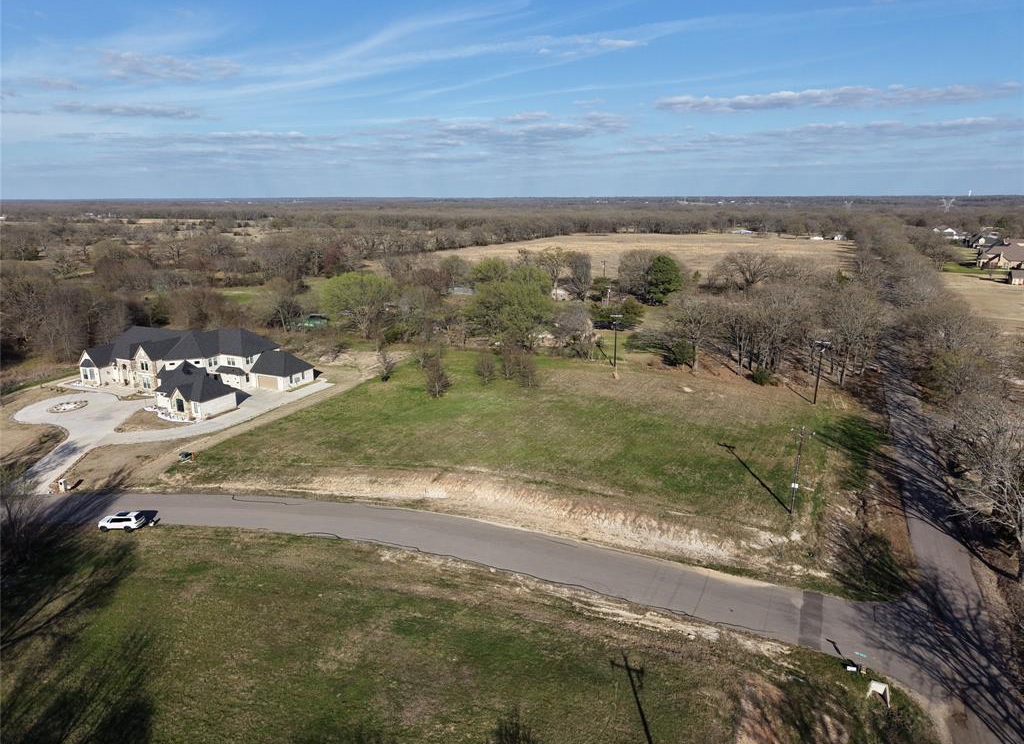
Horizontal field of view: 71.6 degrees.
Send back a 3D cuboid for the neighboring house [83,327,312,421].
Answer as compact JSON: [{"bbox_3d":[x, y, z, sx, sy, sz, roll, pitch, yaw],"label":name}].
[{"bbox_3d":[-69.967,-2.458,153.299,45.655,11.000,33.745,6,15,24],"label":"neighboring house"}]

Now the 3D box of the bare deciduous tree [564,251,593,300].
[{"bbox_3d":[25.563,-36.611,269.270,10.300,18.708,10.300,1,14,6],"label":"bare deciduous tree"}]

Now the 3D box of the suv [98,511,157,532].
[{"bbox_3d":[-46.961,18.063,85.467,4.950,1.790,1.970,0,14,1],"label":"suv"}]

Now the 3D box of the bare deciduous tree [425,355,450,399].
[{"bbox_3d":[-14.686,0.720,139.918,4.970,8.536,4.970,-2,14,-6],"label":"bare deciduous tree"}]

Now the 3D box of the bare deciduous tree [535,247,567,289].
[{"bbox_3d":[15.499,-37.924,271.964,12.633,20.023,12.633,1,14,3],"label":"bare deciduous tree"}]

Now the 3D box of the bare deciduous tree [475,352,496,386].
[{"bbox_3d":[-5.573,-0.882,150.244,4.516,6.639,4.516,-1,14,-2],"label":"bare deciduous tree"}]

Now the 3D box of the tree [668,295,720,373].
[{"bbox_3d":[40.589,-8.498,157.850,11.645,17.512,11.645,4,14,15],"label":"tree"}]

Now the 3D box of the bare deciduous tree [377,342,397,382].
[{"bbox_3d":[-27.160,-2.349,153.197,4.186,8.192,4.186,-3,14,-10],"label":"bare deciduous tree"}]

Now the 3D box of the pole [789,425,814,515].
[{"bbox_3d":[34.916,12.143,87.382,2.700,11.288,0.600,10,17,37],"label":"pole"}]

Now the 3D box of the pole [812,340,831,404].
[{"bbox_3d":[57.647,0.159,133.656,2.700,12.219,0.500,9,17,34],"label":"pole"}]

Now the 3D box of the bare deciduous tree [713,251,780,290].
[{"bbox_3d":[99.445,-43.177,300.201,27.889,16.192,27.889,4,15,18],"label":"bare deciduous tree"}]

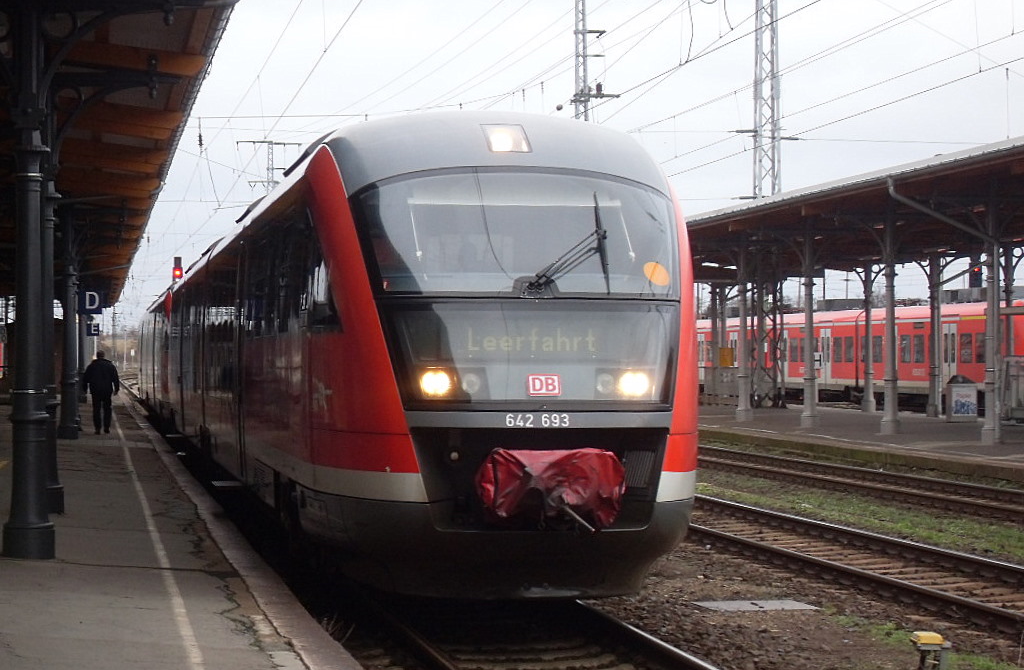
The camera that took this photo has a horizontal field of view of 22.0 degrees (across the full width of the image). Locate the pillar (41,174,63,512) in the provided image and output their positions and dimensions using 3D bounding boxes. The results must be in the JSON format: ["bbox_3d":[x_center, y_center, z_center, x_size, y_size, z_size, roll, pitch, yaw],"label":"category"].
[{"bbox_3d":[-4.506,-0.203,25.350,0.385,3.800,0.385,0,0,-9],"label":"pillar"}]

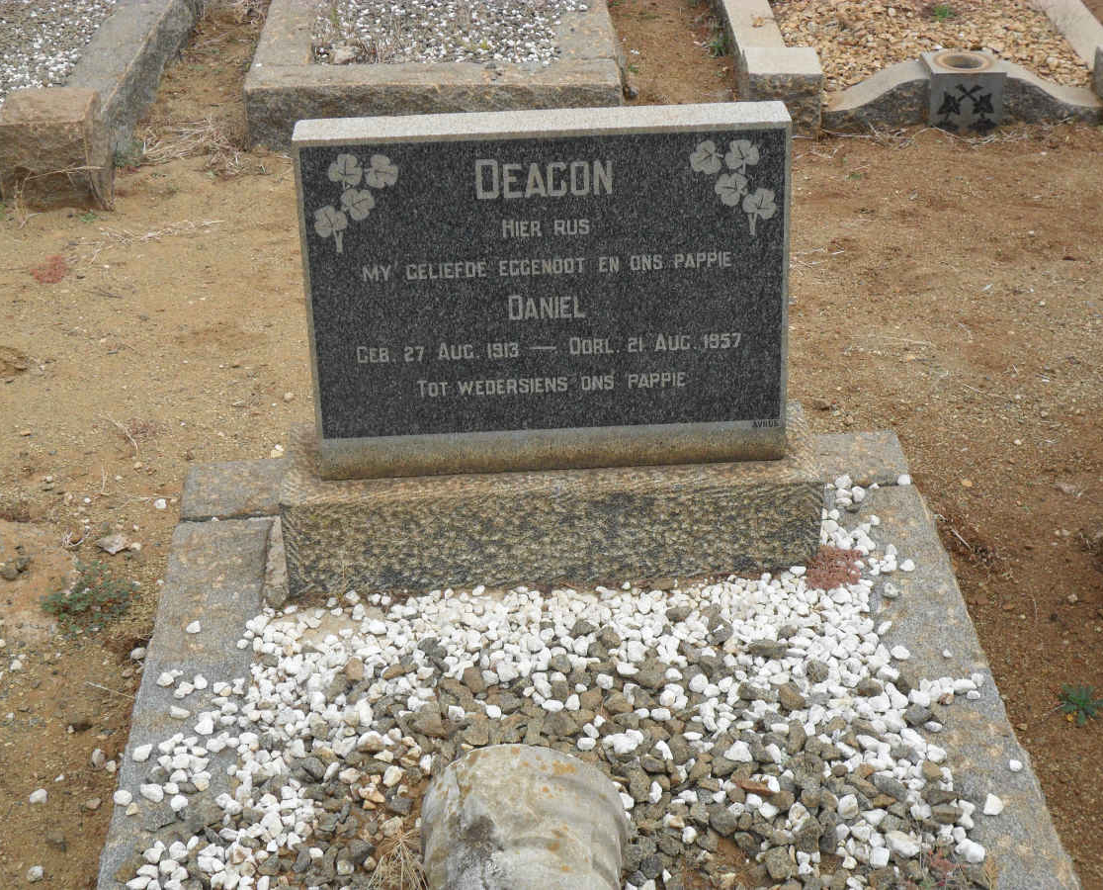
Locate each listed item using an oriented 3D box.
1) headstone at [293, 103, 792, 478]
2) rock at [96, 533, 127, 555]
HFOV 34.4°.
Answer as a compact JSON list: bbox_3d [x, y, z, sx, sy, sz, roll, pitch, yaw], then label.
[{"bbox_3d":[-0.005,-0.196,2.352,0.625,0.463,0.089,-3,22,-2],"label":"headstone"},{"bbox_3d":[-0.625,0.140,2.529,0.044,0.017,0.034,-3,32,-2],"label":"rock"}]

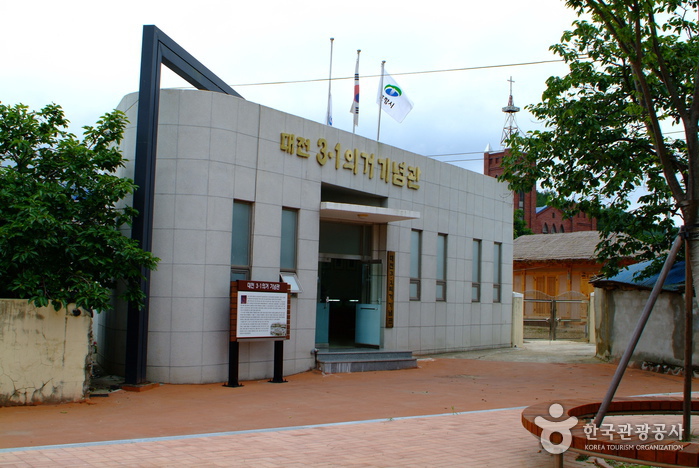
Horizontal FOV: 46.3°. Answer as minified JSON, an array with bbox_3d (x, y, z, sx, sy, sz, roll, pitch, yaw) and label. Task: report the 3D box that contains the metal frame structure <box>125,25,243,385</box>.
[{"bbox_3d":[-2.877,-0.243,16.619,0.230,5.970,6.600,1,-5,10],"label":"metal frame structure"}]

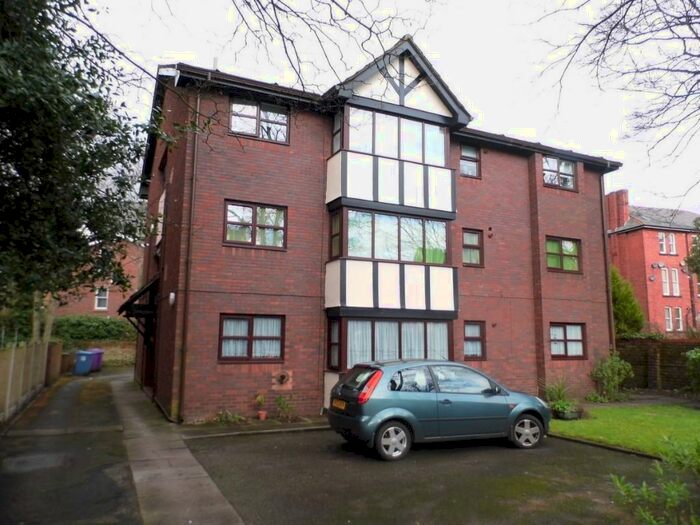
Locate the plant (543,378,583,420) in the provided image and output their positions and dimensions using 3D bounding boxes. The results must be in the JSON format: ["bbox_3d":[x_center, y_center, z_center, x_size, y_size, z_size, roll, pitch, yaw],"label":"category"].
[{"bbox_3d":[4.933,3.126,11.734,0.820,0.940,0.750,4,-9,-26],"label":"plant"}]

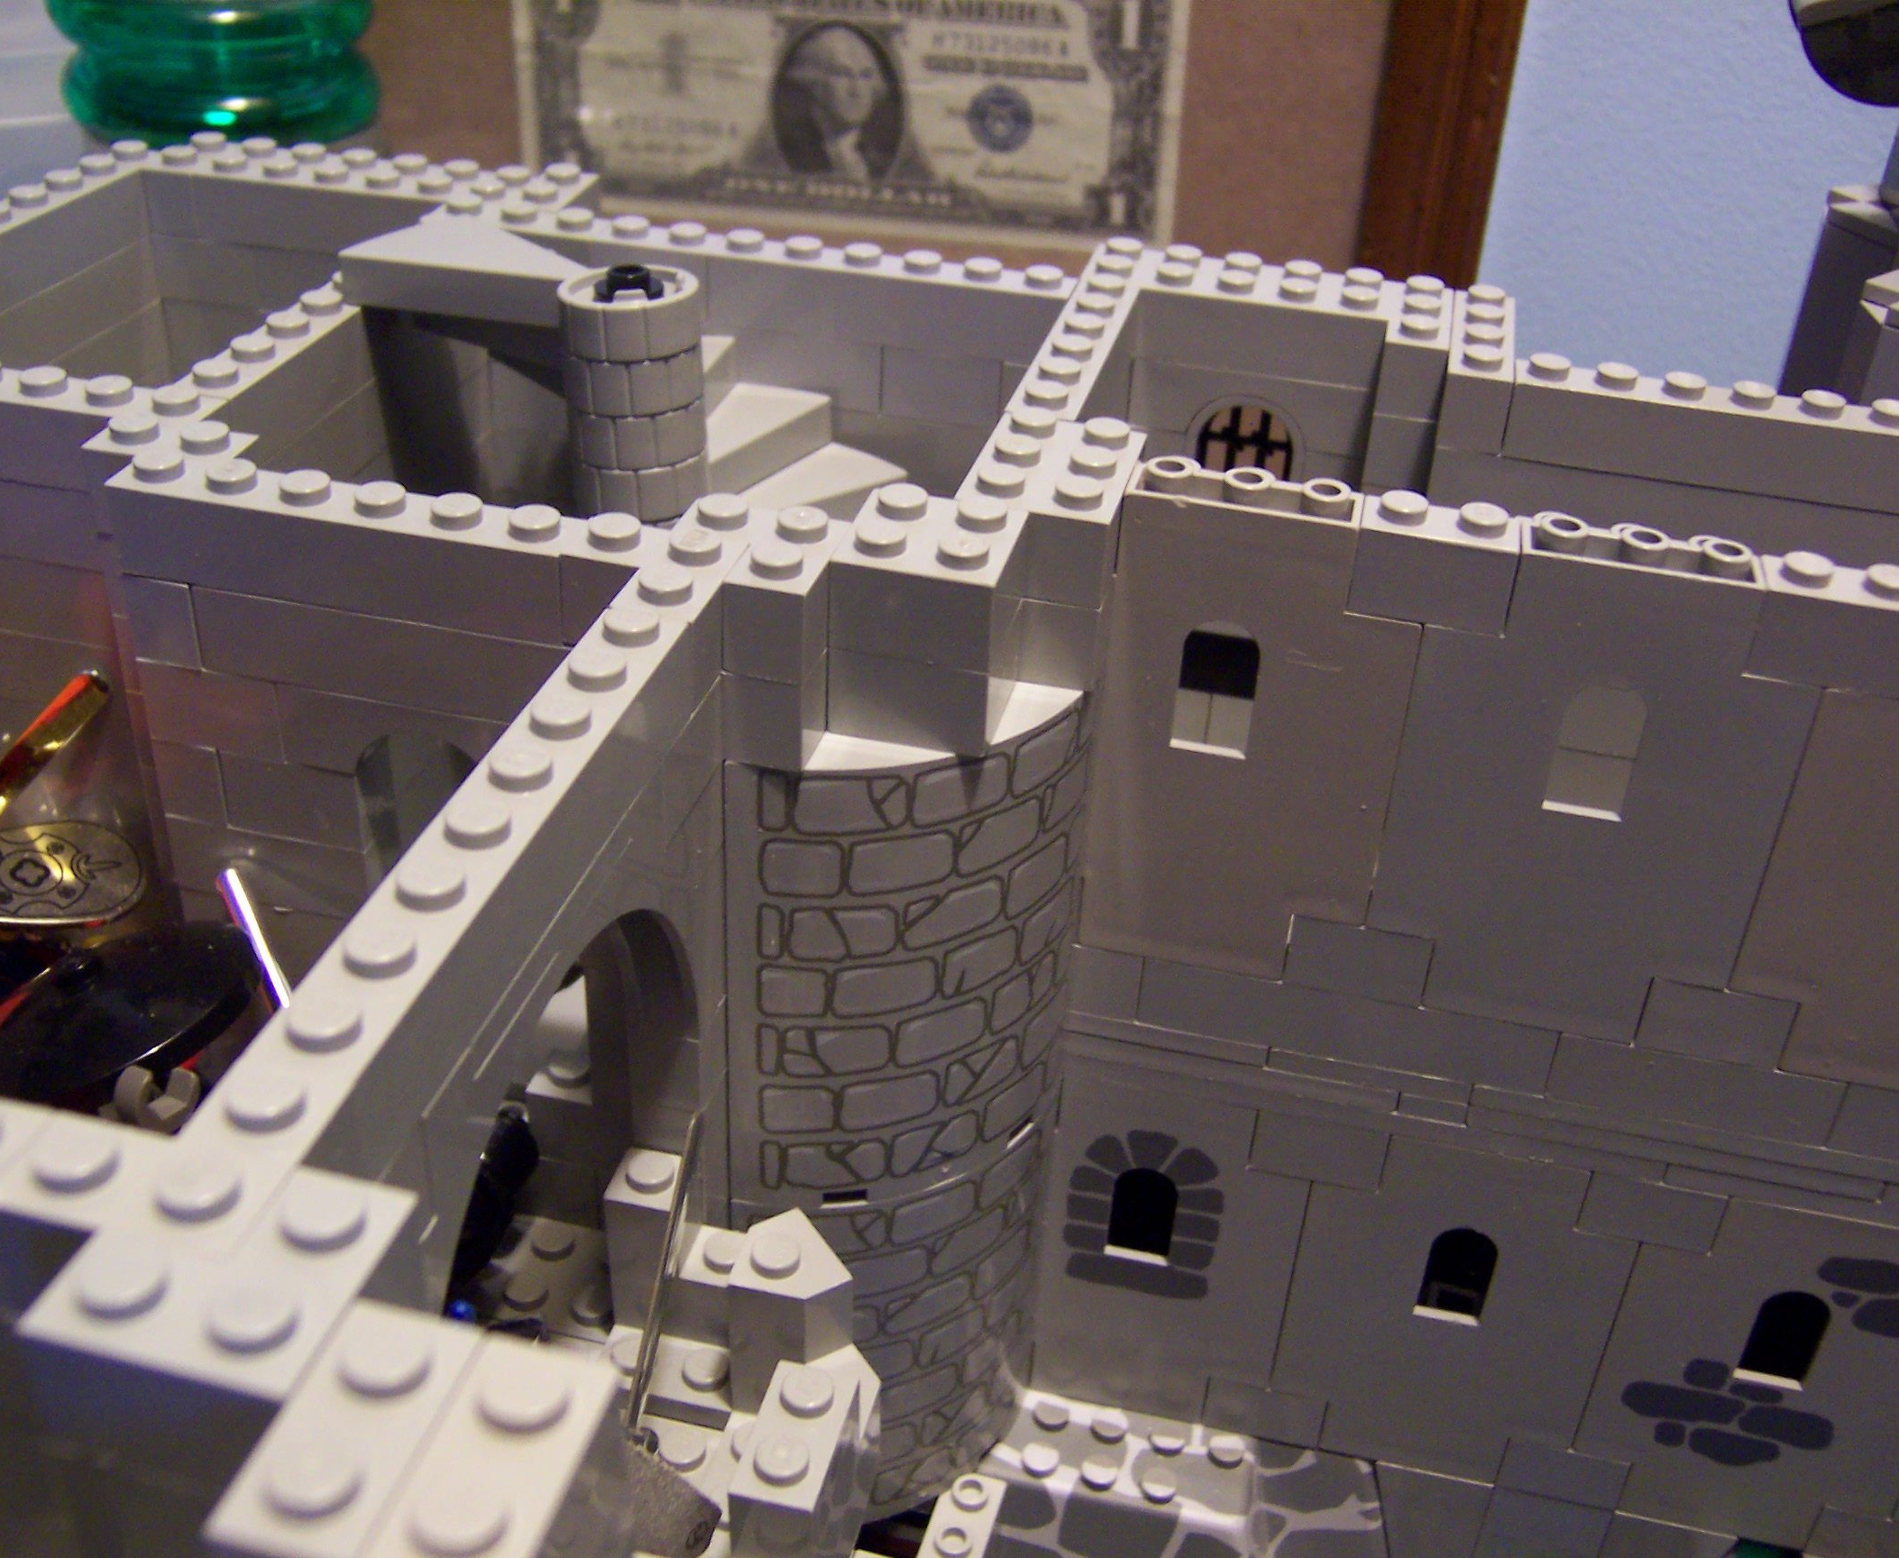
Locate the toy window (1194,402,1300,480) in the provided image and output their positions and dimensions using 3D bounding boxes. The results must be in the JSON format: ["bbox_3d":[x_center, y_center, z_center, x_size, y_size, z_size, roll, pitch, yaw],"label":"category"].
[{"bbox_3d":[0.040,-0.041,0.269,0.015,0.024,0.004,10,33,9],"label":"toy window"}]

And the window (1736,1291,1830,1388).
[{"bbox_3d":[0.103,0.069,0.245,0.008,0.016,0.002,10,33,9],"label":"window"}]

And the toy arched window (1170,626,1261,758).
[{"bbox_3d":[0.029,-0.010,0.215,0.008,0.016,0.002,10,33,9],"label":"toy arched window"}]

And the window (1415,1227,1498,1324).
[{"bbox_3d":[0.064,0.062,0.251,0.008,0.016,0.002,10,33,9],"label":"window"}]

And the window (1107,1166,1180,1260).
[{"bbox_3d":[0.025,0.056,0.257,0.008,0.016,0.002,10,33,9],"label":"window"}]

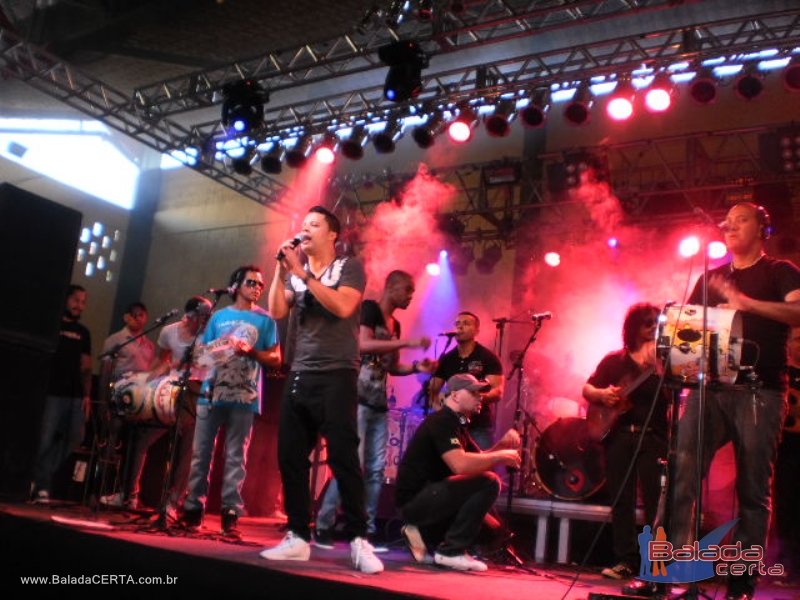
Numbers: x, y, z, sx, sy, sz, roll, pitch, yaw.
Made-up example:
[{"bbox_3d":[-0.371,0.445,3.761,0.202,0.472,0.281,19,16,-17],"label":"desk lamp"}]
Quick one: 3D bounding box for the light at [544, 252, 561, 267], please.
[{"bbox_3d":[2.084,-0.565,11.207,0.240,0.240,0.320,0,12,25],"label":"light"}]

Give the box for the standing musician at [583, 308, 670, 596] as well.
[{"bbox_3d":[1.514,0.884,5.350,0.580,1.710,0.460,6,-12,-2],"label":"standing musician"}]

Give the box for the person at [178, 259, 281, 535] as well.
[{"bbox_3d":[-1.101,0.670,5.600,0.560,1.720,0.450,7,-12,-4],"label":"person"}]

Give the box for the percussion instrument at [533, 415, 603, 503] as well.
[{"bbox_3d":[1.232,1.103,5.724,0.550,0.560,0.420,-1,-13,27],"label":"percussion instrument"}]

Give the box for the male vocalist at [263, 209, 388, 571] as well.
[{"bbox_3d":[-0.357,0.436,4.150,0.540,1.750,0.500,-1,-14,30],"label":"male vocalist"}]

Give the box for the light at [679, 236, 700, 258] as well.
[{"bbox_3d":[3.599,-0.668,10.306,0.260,0.260,0.320,0,12,25],"label":"light"}]

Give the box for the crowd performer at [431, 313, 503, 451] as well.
[{"bbox_3d":[0.489,0.942,6.178,0.550,1.700,0.420,1,-13,21],"label":"crowd performer"}]

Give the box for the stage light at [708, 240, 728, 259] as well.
[{"bbox_3d":[3.878,-0.631,10.107,0.260,0.260,0.320,0,12,25],"label":"stage light"}]

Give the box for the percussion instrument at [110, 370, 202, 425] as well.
[{"bbox_3d":[-1.851,0.746,6.300,0.620,0.420,0.420,2,-13,18],"label":"percussion instrument"}]

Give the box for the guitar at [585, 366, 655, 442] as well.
[{"bbox_3d":[1.427,0.508,5.000,0.340,0.900,0.120,49,-3,6],"label":"guitar"}]

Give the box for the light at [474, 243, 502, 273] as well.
[{"bbox_3d":[1.202,-0.564,11.300,0.320,0.360,0.400,0,27,26],"label":"light"}]

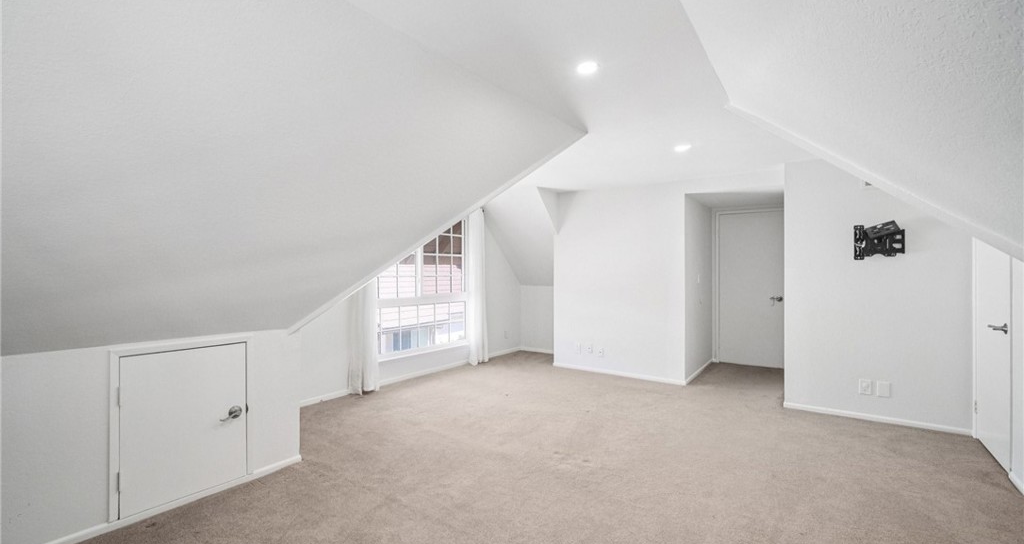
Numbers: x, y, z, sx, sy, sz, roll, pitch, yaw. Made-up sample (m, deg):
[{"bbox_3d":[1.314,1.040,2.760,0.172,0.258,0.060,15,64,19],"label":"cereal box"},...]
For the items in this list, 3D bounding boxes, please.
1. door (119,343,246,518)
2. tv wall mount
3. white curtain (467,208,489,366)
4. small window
[{"bbox_3d":[-1.758,0.806,2.162,0.045,0.790,0.545,0,0,38],"label":"door"},{"bbox_3d":[2.989,-0.255,3.246,0.300,0.310,0.140,0,0,35],"label":"tv wall mount"},{"bbox_3d":[-0.468,0.170,5.441,0.130,2.120,0.340,0,0,38],"label":"white curtain"},{"bbox_3d":[-1.059,0.080,4.870,0.100,1.670,1.420,0,0,38],"label":"small window"}]

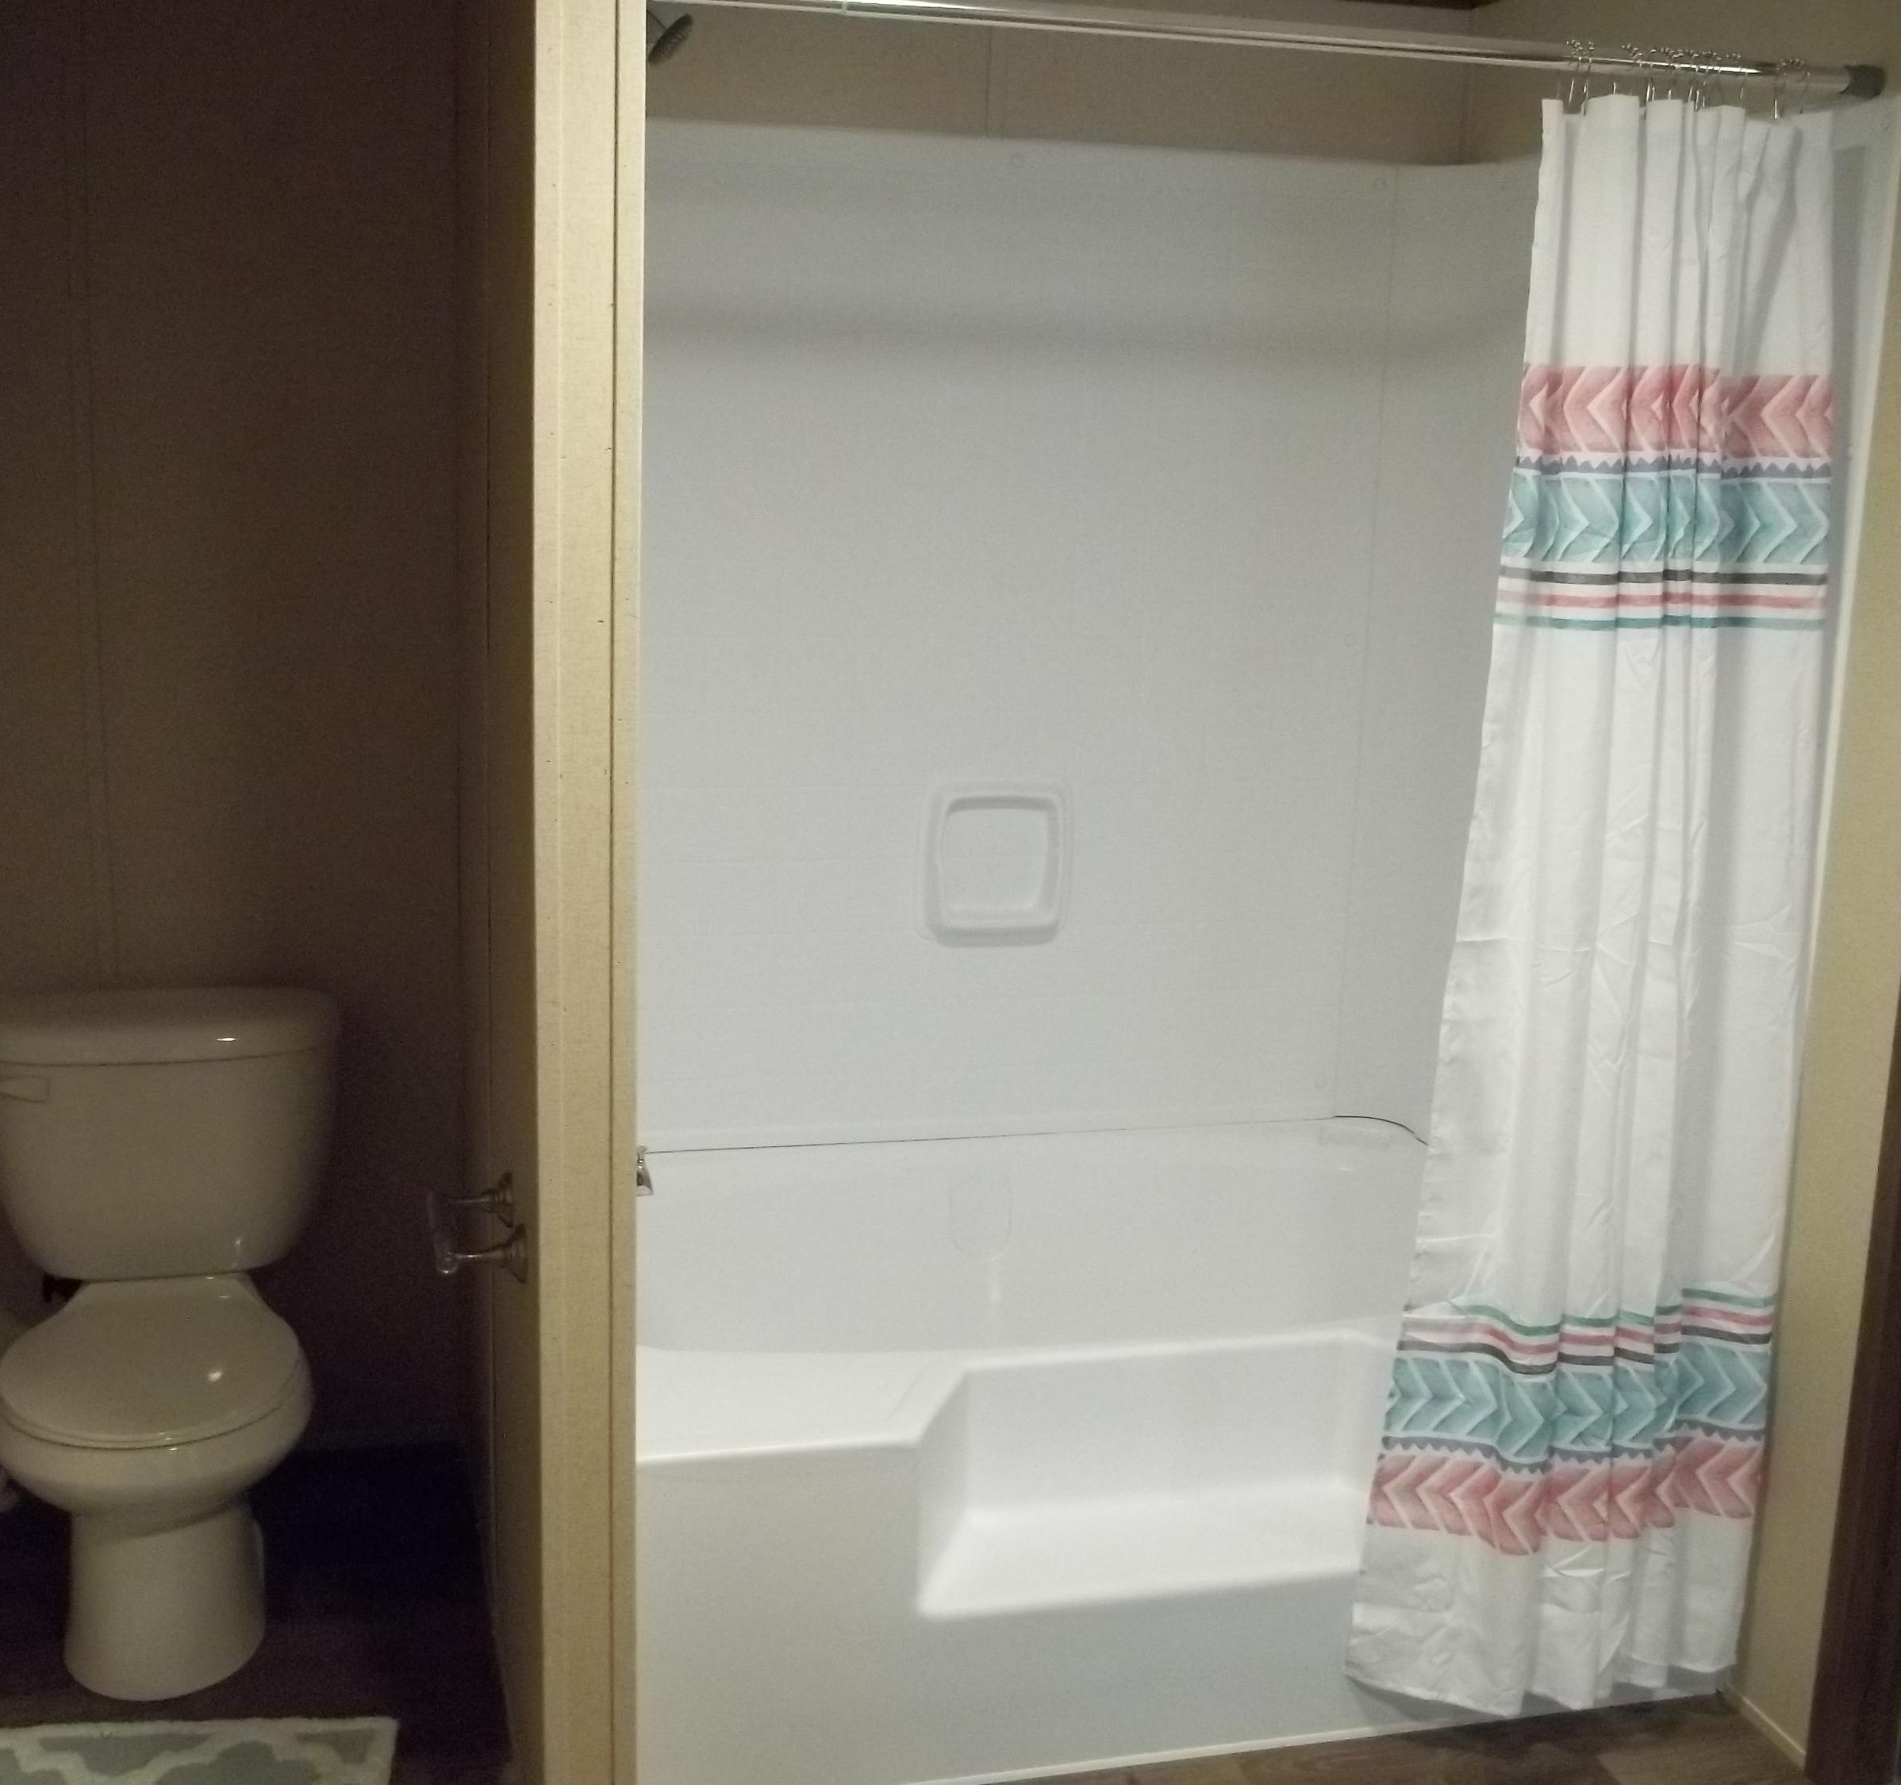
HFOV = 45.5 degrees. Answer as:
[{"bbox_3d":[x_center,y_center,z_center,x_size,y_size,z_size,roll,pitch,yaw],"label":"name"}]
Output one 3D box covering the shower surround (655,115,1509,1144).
[{"bbox_3d":[0.199,-0.244,2.884,1.377,1.479,1.025,-1,12,-15],"label":"shower surround"}]

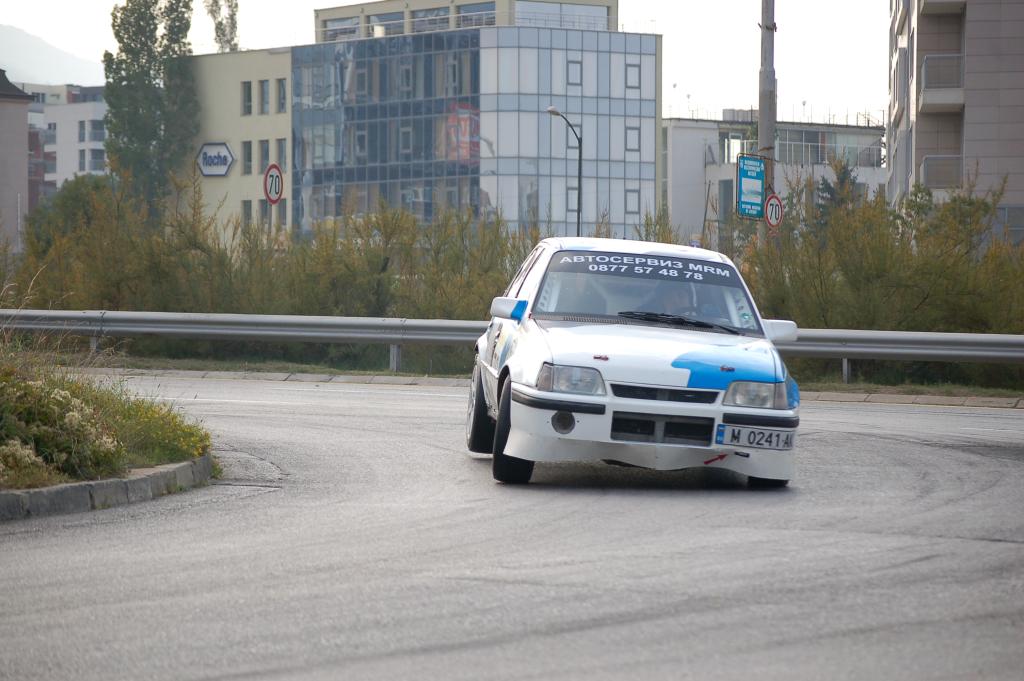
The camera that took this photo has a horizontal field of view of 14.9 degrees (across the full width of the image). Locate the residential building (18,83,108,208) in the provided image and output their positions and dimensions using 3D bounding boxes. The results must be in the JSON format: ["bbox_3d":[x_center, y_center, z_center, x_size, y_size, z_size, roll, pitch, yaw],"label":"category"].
[{"bbox_3d":[-45.200,-12.600,398.000,11.500,26.500,11.500,0,0,-38],"label":"residential building"}]

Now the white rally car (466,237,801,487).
[{"bbox_3d":[0.675,0.095,23.350,1.690,1.400,4.000,3,0,-4],"label":"white rally car"}]

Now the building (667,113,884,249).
[{"bbox_3d":[13.300,-7.000,260.000,19.000,15.000,13.000,0,0,-38],"label":"building"}]

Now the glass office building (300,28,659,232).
[{"bbox_3d":[-2.150,-8.100,219.000,11.300,17.200,19.300,0,0,-38],"label":"glass office building"}]

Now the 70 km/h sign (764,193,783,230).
[{"bbox_3d":[4.672,-2.297,70.000,0.050,0.620,0.620,0,0,37],"label":"70 km/h sign"}]

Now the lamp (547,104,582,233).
[{"bbox_3d":[2.000,-4.184,148.000,1.700,9.370,0.400,0,0,37],"label":"lamp"}]

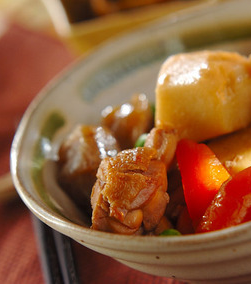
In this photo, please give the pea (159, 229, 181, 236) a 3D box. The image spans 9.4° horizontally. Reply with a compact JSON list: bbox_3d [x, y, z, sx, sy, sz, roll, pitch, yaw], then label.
[{"bbox_3d":[0.015,0.033,0.500,0.009,0.008,0.009,-18,33,0],"label":"pea"}]

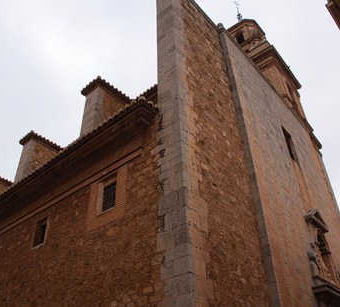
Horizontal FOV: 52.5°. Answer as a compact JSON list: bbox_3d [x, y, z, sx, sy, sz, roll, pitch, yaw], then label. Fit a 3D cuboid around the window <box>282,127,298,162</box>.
[{"bbox_3d":[5.662,-0.299,16.454,0.250,1.930,0.978,-28,-44,30],"label":"window"}]

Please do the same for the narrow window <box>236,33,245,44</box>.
[{"bbox_3d":[6.128,-9.767,29.524,0.637,1.575,0.250,-28,-44,30],"label":"narrow window"}]

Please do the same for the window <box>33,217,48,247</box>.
[{"bbox_3d":[-4.185,2.645,11.417,0.630,0.898,0.200,-28,-44,30],"label":"window"}]

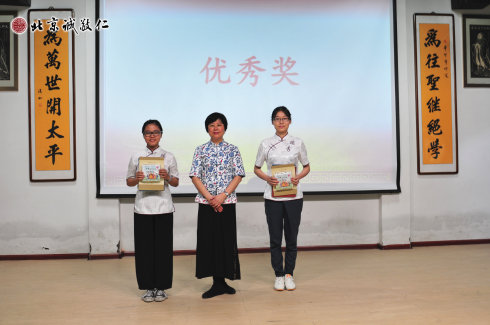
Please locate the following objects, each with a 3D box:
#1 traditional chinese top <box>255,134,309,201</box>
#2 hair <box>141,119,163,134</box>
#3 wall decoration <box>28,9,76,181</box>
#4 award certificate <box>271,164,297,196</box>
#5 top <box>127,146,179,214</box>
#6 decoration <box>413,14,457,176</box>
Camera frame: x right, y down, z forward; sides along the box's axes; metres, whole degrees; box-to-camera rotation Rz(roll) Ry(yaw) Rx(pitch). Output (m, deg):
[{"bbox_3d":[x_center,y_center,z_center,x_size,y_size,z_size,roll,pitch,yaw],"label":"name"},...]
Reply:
[{"bbox_3d":[0.339,0.041,4.420,0.470,0.595,0.270,-1,0,1],"label":"traditional chinese top"},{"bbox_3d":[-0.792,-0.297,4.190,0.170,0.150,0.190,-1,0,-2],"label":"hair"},{"bbox_3d":[-2.381,-0.829,6.050,0.575,2.140,0.030,-1,0,-5],"label":"wall decoration"},{"bbox_3d":[0.340,0.161,4.250,0.205,0.275,0.025,-1,0,0],"label":"award certificate"},{"bbox_3d":[-0.782,0.157,4.160,0.435,0.560,0.270,-1,0,-2],"label":"top"},{"bbox_3d":[2.531,-0.907,6.480,0.575,2.140,0.030,-1,0,-5],"label":"decoration"}]

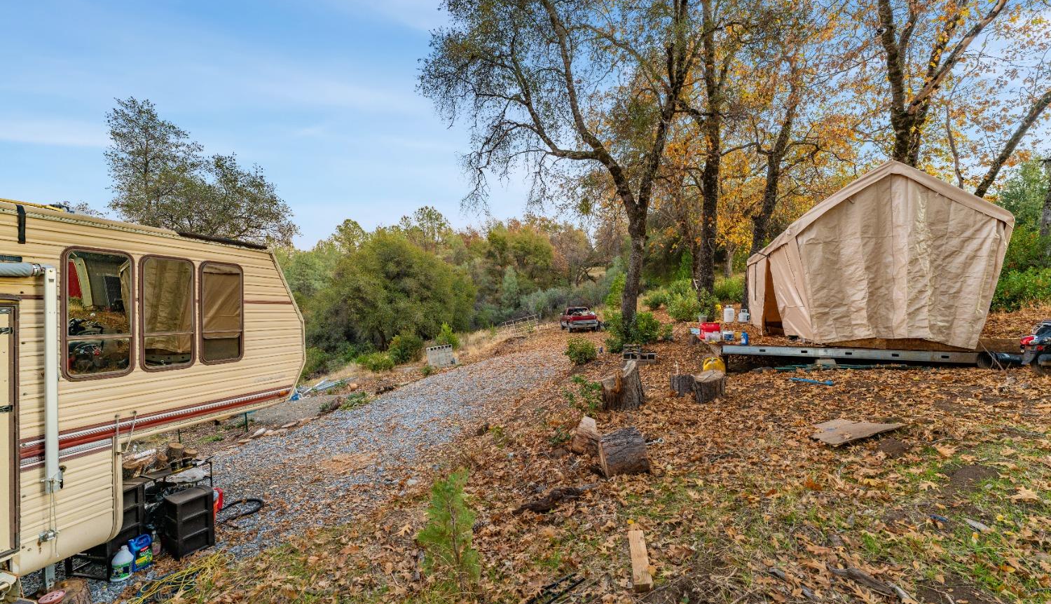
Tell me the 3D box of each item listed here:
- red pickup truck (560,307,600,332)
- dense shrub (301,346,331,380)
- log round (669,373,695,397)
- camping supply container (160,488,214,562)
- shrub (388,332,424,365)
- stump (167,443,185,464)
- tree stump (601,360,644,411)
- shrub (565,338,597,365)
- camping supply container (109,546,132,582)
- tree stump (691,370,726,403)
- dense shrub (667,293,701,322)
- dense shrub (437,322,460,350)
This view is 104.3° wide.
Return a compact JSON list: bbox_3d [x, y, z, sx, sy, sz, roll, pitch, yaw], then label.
[{"bbox_3d":[3.980,1.280,30.200,1.930,1.760,5.300,-2,0,-3],"label":"red pickup truck"},{"bbox_3d":[-6.980,2.000,13.500,1.150,1.100,1.100,0,0,-27],"label":"dense shrub"},{"bbox_3d":[2.560,1.345,6.650,0.410,0.290,0.400,0,0,22],"label":"log round"},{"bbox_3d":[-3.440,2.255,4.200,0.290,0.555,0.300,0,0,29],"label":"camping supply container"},{"bbox_3d":[-4.650,1.790,15.800,1.360,1.240,1.300,0,0,-16],"label":"shrub"},{"bbox_3d":[-5.906,2.566,6.900,0.210,0.290,0.210,0,0,-37],"label":"stump"},{"bbox_3d":[1.487,1.235,6.200,0.630,0.660,0.560,0,0,11],"label":"tree stump"},{"bbox_3d":[1.627,1.459,12.000,0.930,0.780,0.900,0,0,6],"label":"shrub"},{"bbox_3d":[-3.595,2.312,3.640,0.148,0.292,0.148,0,0,39],"label":"camping supply container"},{"bbox_3d":[2.742,1.260,6.120,0.460,0.420,0.440,0,0,24],"label":"tree stump"},{"bbox_3d":[6.520,0.190,16.800,1.400,1.180,1.300,0,0,21],"label":"dense shrub"},{"bbox_3d":[-4.462,1.984,23.500,1.280,1.650,1.250,0,0,-11],"label":"dense shrub"}]

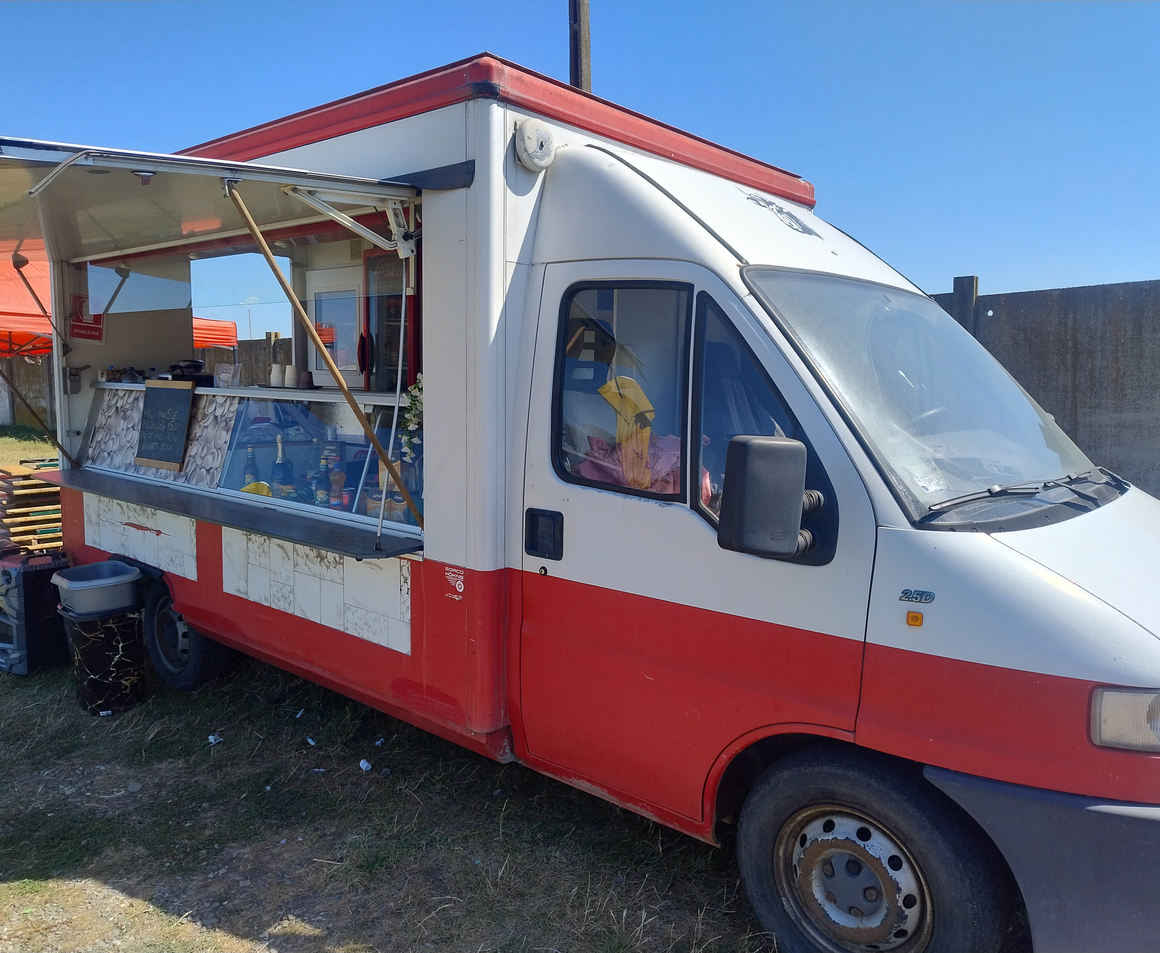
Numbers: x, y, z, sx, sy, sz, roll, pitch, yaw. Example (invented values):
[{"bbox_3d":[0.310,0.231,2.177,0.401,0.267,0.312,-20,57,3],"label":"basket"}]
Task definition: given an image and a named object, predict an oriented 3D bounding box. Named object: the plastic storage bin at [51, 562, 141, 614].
[{"bbox_3d":[-2.577,0.611,4.698,0.460,0.190,0.350,4,7,40],"label":"plastic storage bin"}]

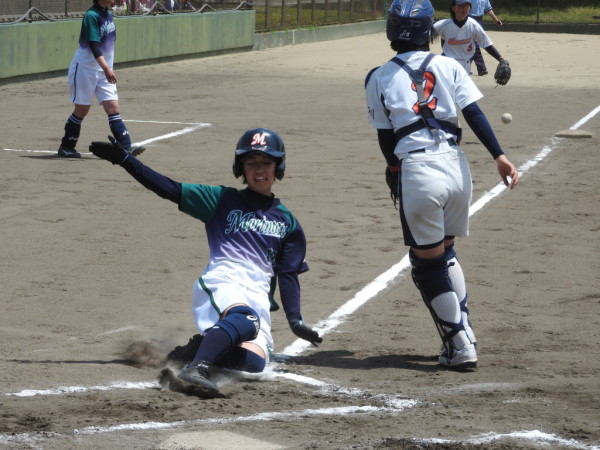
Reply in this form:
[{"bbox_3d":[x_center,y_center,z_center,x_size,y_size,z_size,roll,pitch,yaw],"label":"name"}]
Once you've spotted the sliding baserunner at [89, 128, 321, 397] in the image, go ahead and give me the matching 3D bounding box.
[{"bbox_3d":[-0.431,0.149,11.493,1.030,1.060,1.130,0,6,-3],"label":"sliding baserunner"}]

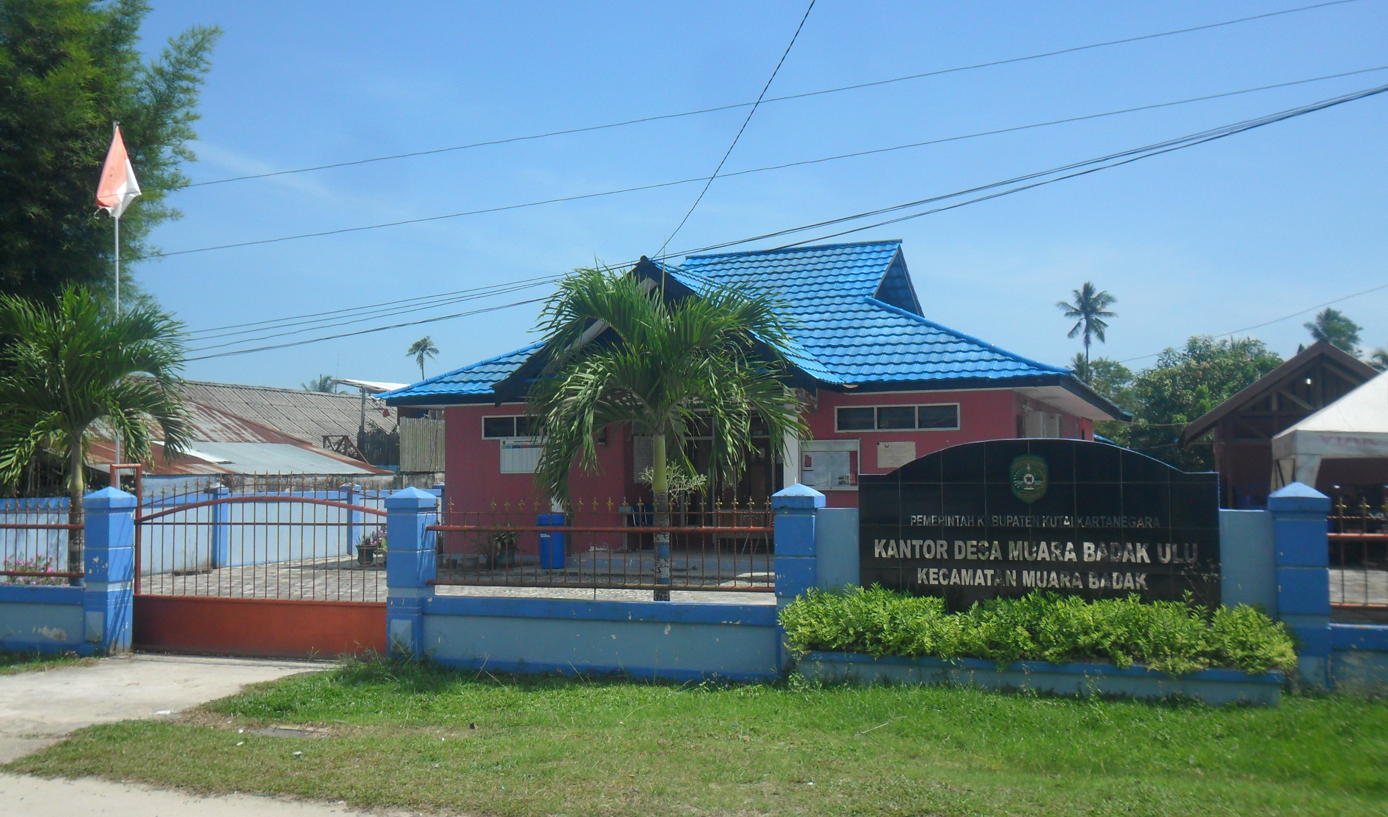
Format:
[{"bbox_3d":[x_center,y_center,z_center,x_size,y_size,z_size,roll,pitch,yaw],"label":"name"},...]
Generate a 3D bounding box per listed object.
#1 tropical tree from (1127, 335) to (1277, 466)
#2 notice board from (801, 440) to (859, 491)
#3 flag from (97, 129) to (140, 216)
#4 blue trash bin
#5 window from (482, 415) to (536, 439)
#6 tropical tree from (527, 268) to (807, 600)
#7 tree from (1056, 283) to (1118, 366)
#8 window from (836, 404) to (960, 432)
[{"bbox_3d":[19.121,0.500,47.861,6.000,6.483,6.000,-2,-3,22],"label":"tropical tree"},{"bbox_3d":[2.202,0.933,20.914,0.972,0.824,0.090,-2,-3,20],"label":"notice board"},{"bbox_3d":[-7.270,-2.971,16.200,0.560,1.150,0.400,0,-3,-24],"label":"flag"},{"bbox_3d":[-2.270,2.188,21.298,0.480,0.930,0.500,-2,-3,20],"label":"blue trash bin"},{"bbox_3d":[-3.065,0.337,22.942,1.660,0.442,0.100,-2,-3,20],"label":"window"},{"bbox_3d":[-0.266,0.420,12.224,2.600,3.535,2.600,-1,-2,-1],"label":"tropical tree"},{"bbox_3d":[39.934,-3.004,129.575,6.100,19.830,6.100,-1,-3,17],"label":"tree"},{"bbox_3d":[3.249,0.155,20.584,2.025,0.438,0.100,-2,-3,20],"label":"window"}]

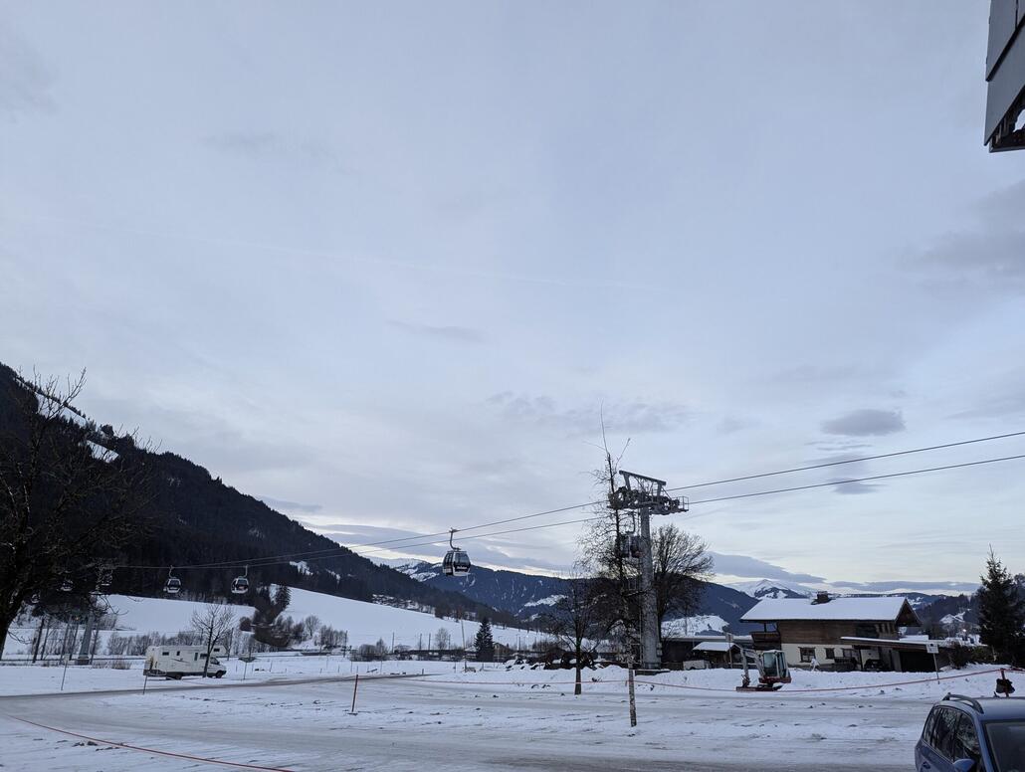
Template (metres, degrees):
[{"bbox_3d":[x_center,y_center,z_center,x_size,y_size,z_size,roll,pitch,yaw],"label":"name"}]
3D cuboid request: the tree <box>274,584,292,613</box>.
[{"bbox_3d":[-99.396,91.624,307.120,7.187,12.362,7.187,0,-20,0],"label":"tree"}]

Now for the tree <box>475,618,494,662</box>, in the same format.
[{"bbox_3d":[-5.441,48.735,136.565,3.551,8.271,3.551,0,-20,0],"label":"tree"}]

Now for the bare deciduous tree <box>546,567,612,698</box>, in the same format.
[{"bbox_3d":[4.139,14.861,43.540,3.563,7.426,3.563,0,-20,0],"label":"bare deciduous tree"}]

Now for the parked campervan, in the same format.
[{"bbox_3d":[-30.808,26.272,67.597,6.950,3.050,2.300,19,-27,-42],"label":"parked campervan"}]

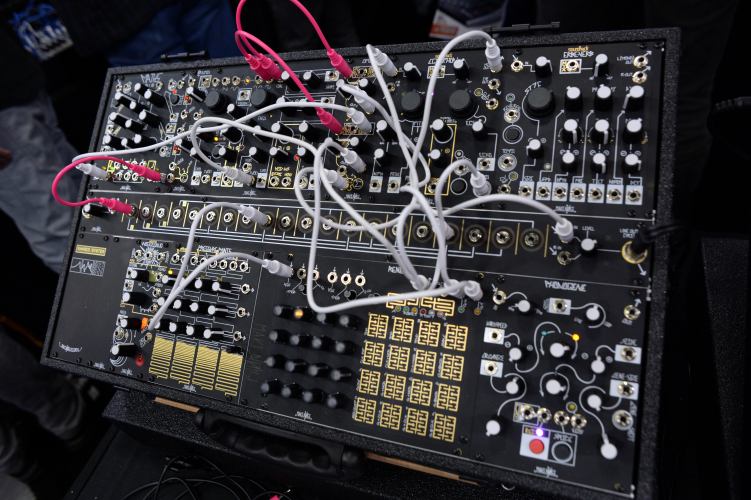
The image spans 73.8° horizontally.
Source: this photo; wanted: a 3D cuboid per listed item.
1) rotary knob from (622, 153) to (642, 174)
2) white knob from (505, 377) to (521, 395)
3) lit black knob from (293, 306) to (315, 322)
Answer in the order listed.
[{"bbox_3d":[0.166,-0.056,0.326,0.012,0.015,0.011,-5,77,21],"label":"rotary knob"},{"bbox_3d":[0.091,0.090,0.331,0.011,0.014,0.012,-4,78,20],"label":"white knob"},{"bbox_3d":[-0.059,0.051,0.402,0.011,0.014,0.012,-13,75,18],"label":"lit black knob"}]

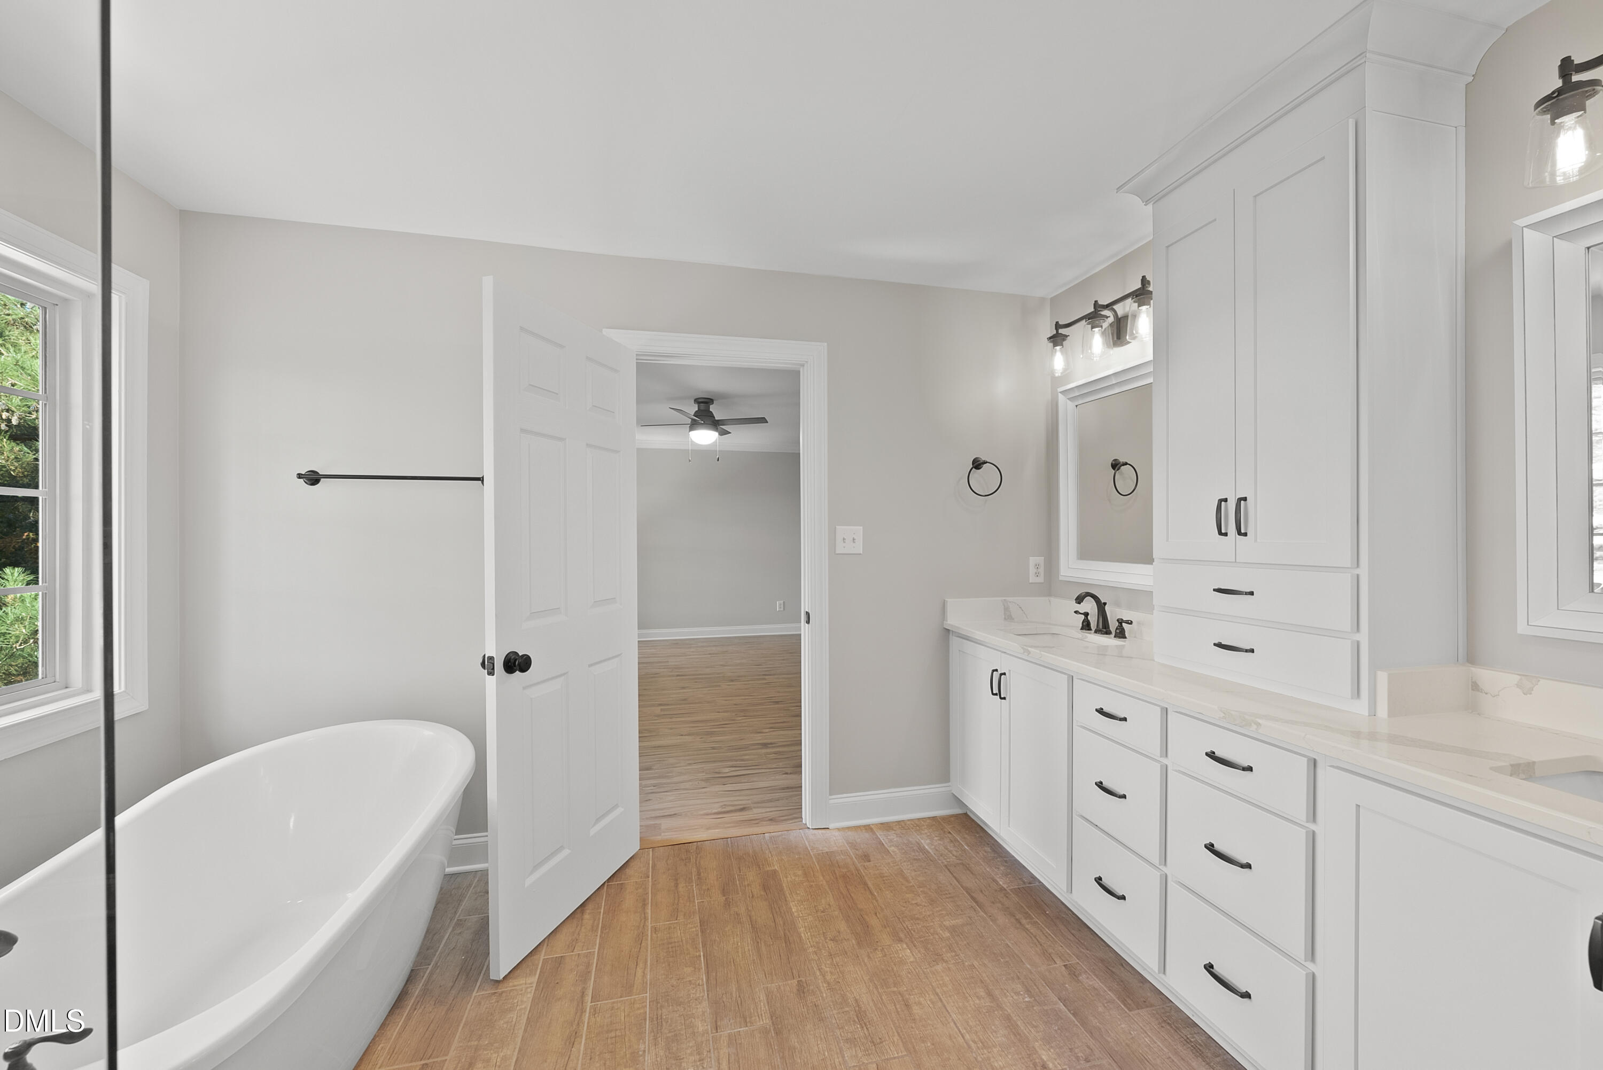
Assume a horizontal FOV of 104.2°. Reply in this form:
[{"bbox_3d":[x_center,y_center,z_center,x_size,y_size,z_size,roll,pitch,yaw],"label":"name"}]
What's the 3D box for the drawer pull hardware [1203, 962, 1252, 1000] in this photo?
[{"bbox_3d":[0.997,1.047,1.463,0.029,0.016,0.108,0,0,-13],"label":"drawer pull hardware"}]

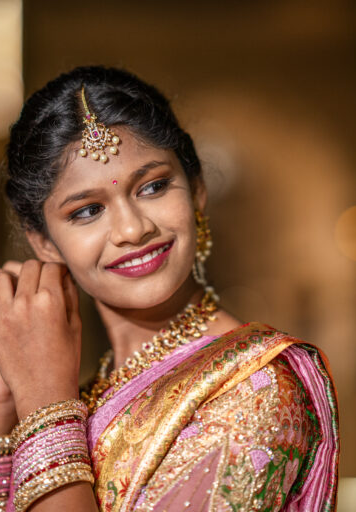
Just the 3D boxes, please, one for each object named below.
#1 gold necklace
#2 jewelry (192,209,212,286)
[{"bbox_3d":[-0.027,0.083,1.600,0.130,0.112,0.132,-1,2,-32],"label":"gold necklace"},{"bbox_3d":[0.020,-0.007,1.610,0.016,0.070,0.025,1,2,35],"label":"jewelry"}]

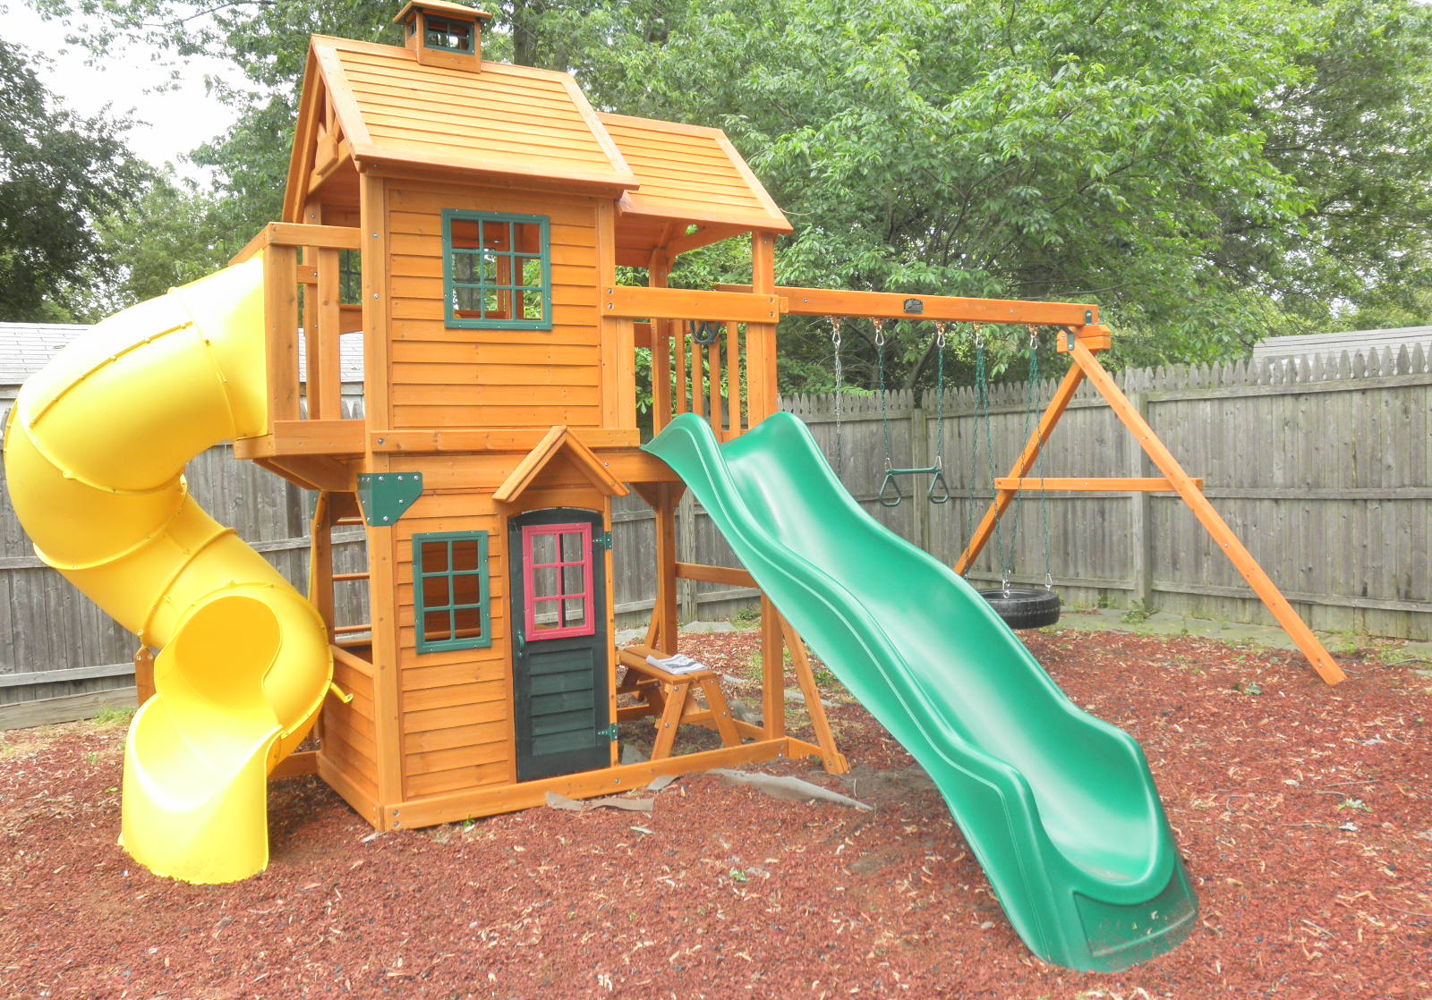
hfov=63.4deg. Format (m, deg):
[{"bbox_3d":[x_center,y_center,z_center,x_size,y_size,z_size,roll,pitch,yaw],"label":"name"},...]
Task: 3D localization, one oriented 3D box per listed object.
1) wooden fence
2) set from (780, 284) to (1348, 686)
[{"bbox_3d":[-0.009,0.188,7.034,7.707,2.090,4.413,-3,3,-31],"label":"wooden fence"},{"bbox_3d":[1.293,-0.066,6.822,3.023,2.260,3.144,-3,3,-31],"label":"set"}]

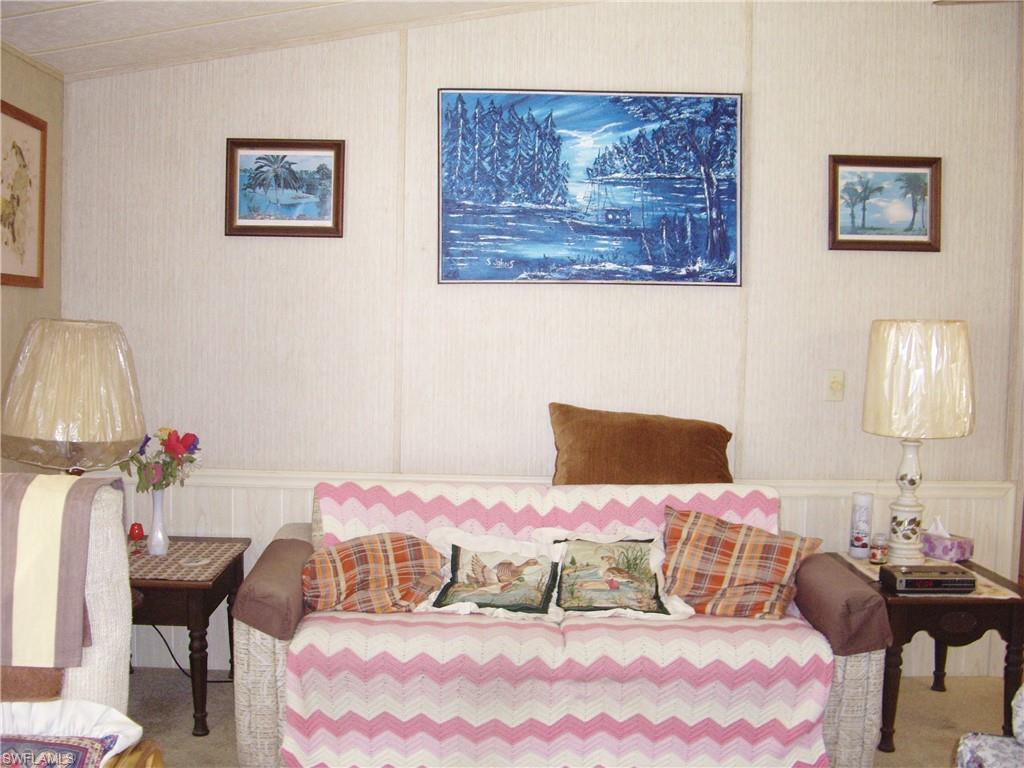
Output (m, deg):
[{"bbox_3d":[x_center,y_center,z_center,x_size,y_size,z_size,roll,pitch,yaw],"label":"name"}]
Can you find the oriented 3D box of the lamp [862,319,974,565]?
[{"bbox_3d":[1.377,0.195,3.817,0.375,0.815,0.375,1,3,-1],"label":"lamp"}]

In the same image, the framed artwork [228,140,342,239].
[{"bbox_3d":[-0.797,-0.689,3.946,0.413,0.344,0.025,1,3,-1],"label":"framed artwork"}]

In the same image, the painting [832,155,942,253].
[{"bbox_3d":[1.322,-0.638,3.981,0.400,0.336,0.025,1,3,-1],"label":"painting"}]

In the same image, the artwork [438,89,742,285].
[{"bbox_3d":[0.275,-0.690,3.962,1.062,0.683,0.030,1,3,-1],"label":"artwork"}]

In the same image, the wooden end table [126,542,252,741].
[{"bbox_3d":[-1.136,0.800,3.679,0.450,0.475,0.660,1,3,-4],"label":"wooden end table"}]

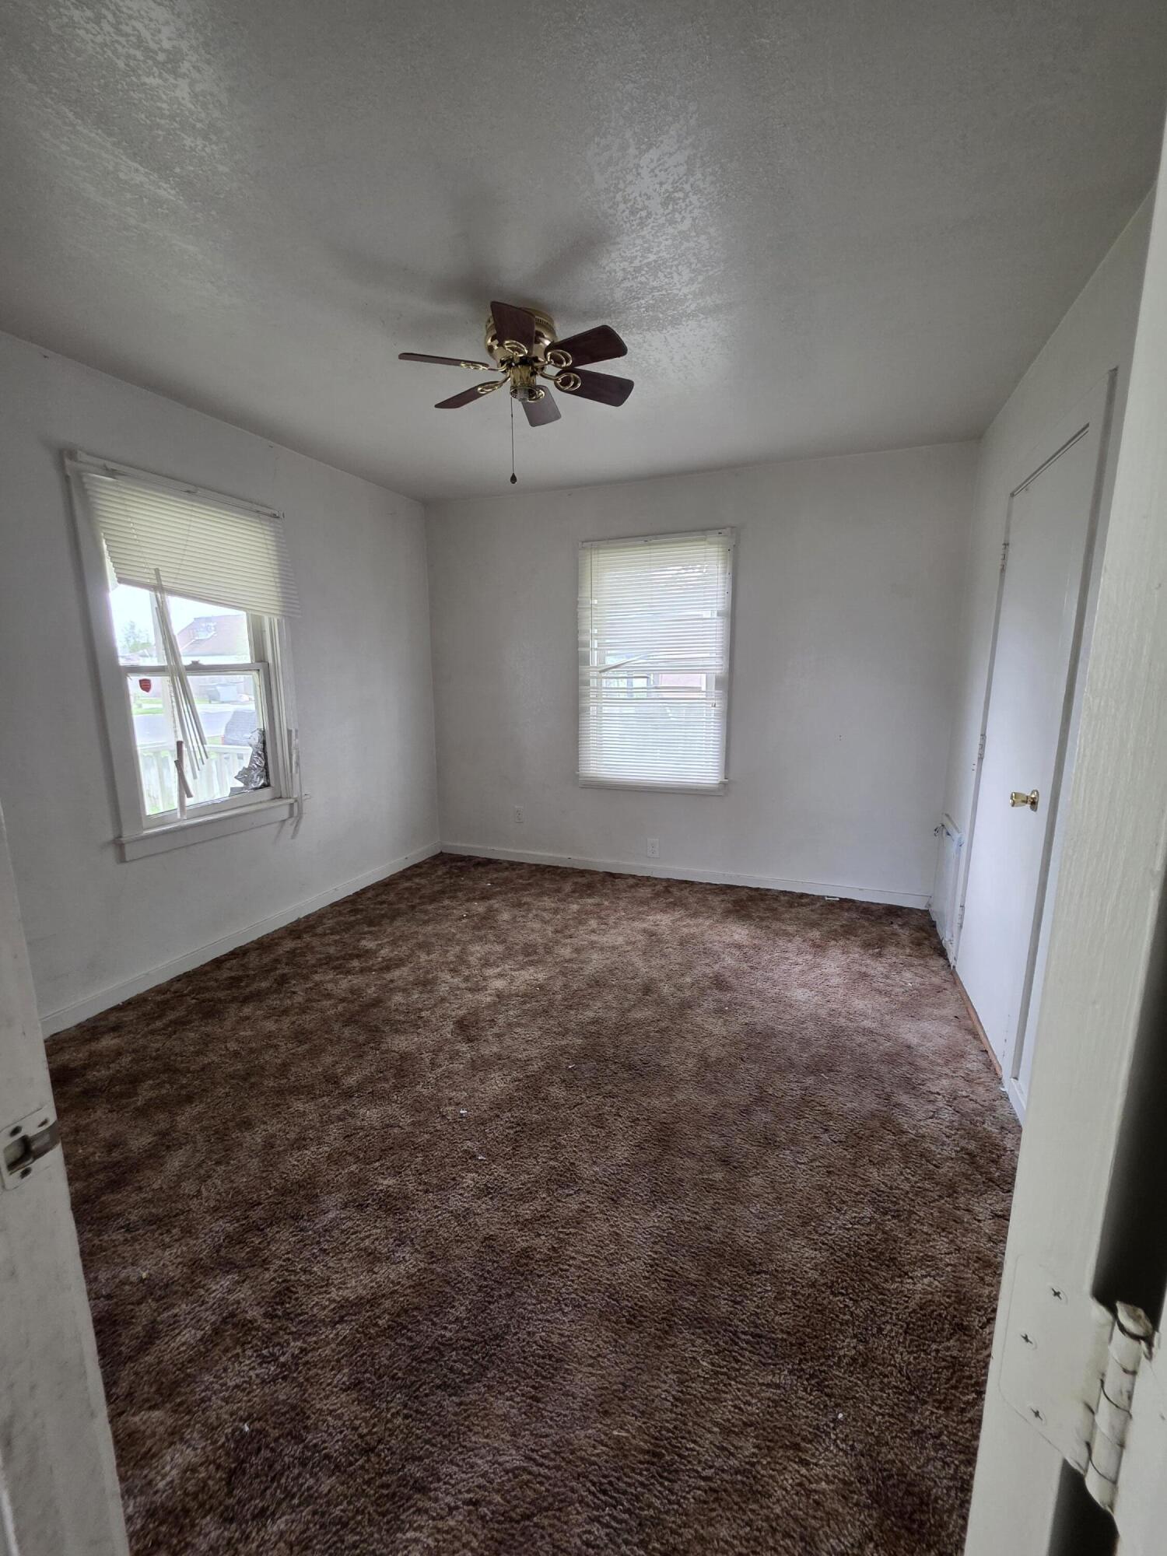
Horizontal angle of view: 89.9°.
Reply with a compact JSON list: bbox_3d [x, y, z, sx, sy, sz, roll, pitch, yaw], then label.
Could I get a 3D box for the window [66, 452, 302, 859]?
[{"bbox_3d":[-1.710,-0.491,2.624,0.100,1.530,0.870,4,11,22],"label":"window"}]

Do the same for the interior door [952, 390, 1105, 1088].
[{"bbox_3d":[1.533,-0.105,2.071,0.075,2.060,0.840,4,11,22],"label":"interior door"}]

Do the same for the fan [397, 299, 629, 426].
[{"bbox_3d":[-0.198,-1.381,1.952,0.765,0.205,0.765,0,10,0],"label":"fan"}]

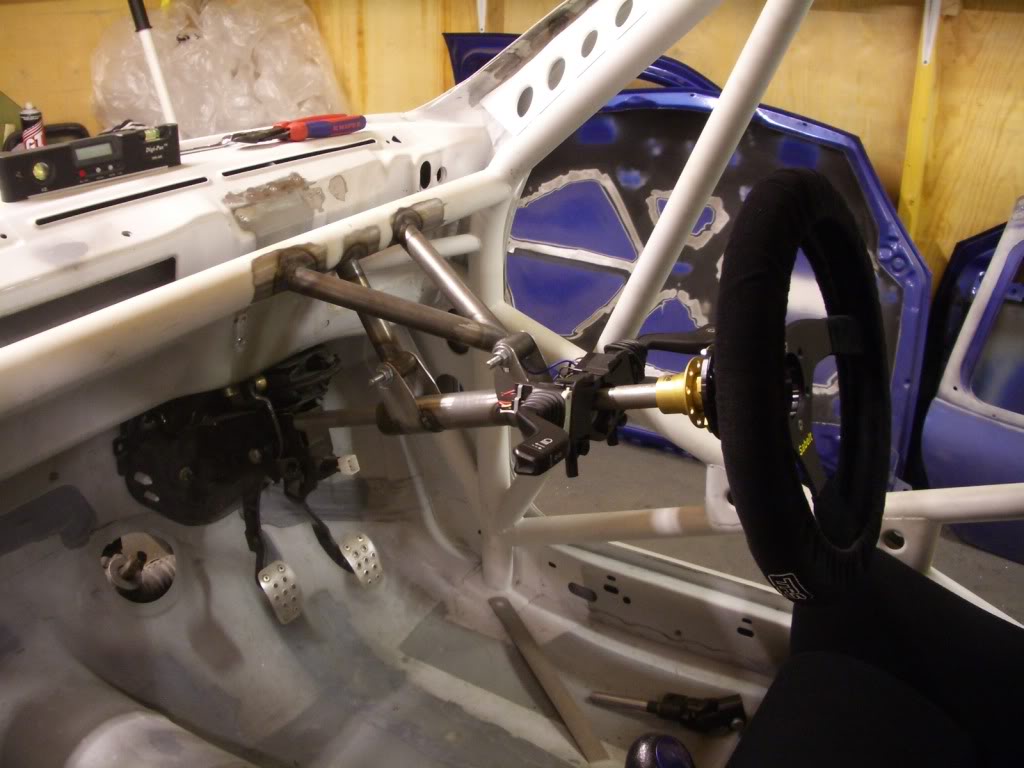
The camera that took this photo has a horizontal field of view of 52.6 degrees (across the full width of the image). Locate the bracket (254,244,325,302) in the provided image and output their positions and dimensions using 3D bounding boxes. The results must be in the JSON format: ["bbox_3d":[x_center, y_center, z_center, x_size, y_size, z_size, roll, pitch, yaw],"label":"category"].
[{"bbox_3d":[-0.196,-0.102,0.930,0.046,0.043,0.088,12,26,27],"label":"bracket"}]

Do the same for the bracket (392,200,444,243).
[{"bbox_3d":[-0.096,-0.171,1.093,0.046,0.043,0.080,12,26,27],"label":"bracket"}]

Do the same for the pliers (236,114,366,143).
[{"bbox_3d":[-0.285,-0.338,1.380,0.053,0.024,0.190,21,30,40],"label":"pliers"}]

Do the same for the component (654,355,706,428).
[{"bbox_3d":[0.151,0.008,0.900,0.048,0.062,0.062,-4,17,33],"label":"component"}]

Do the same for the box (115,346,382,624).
[{"bbox_3d":[-0.299,0.109,1.237,0.220,0.280,0.260,12,26,27],"label":"box"}]

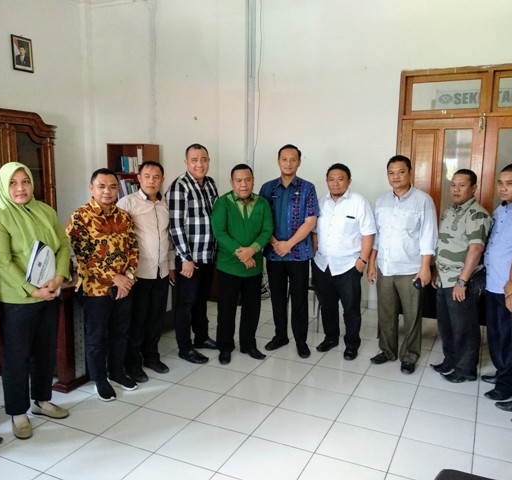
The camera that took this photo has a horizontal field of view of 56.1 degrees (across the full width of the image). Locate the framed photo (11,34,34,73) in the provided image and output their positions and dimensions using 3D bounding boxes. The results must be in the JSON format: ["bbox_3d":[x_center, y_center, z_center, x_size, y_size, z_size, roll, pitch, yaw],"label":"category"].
[{"bbox_3d":[-2.904,-2.304,5.977,0.025,0.398,0.289,5,10,25],"label":"framed photo"}]

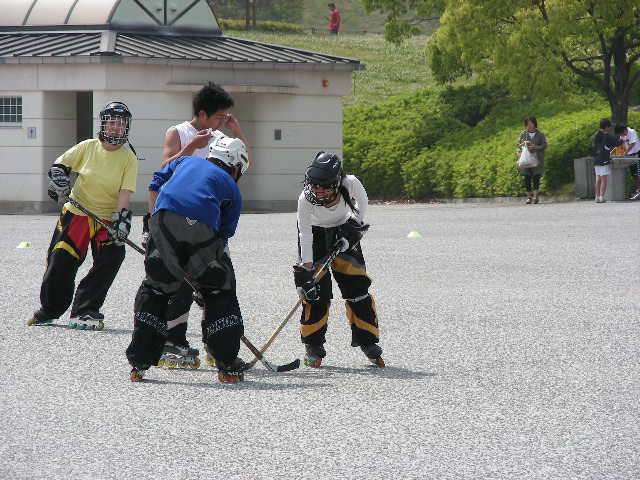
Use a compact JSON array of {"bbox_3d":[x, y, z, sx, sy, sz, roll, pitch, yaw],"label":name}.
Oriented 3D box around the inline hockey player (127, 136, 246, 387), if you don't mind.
[{"bbox_3d":[-0.787,0.116,25.250,0.660,1.450,0.740,1,2,25],"label":"inline hockey player"}]

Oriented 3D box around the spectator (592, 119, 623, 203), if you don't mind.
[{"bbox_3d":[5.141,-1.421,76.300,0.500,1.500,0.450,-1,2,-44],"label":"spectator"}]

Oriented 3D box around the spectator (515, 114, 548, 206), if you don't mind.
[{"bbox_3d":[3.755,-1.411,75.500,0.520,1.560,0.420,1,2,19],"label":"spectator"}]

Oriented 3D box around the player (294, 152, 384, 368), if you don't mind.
[{"bbox_3d":[0.120,0.126,26.100,0.560,1.340,0.680,1,2,18],"label":"player"}]

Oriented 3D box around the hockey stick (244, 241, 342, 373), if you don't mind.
[{"bbox_3d":[-0.174,0.382,26.000,0.220,1.250,0.070,38,5,0],"label":"hockey stick"}]

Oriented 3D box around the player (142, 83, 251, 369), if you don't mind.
[{"bbox_3d":[-0.730,-0.090,26.400,0.520,1.770,0.580,2,2,38],"label":"player"}]

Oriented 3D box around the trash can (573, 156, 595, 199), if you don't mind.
[{"bbox_3d":[4.920,-1.150,78.500,0.450,0.790,0.450,0,1,6],"label":"trash can"}]

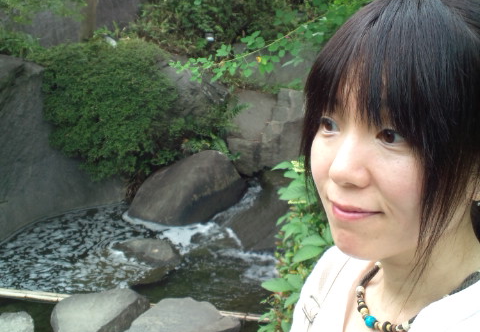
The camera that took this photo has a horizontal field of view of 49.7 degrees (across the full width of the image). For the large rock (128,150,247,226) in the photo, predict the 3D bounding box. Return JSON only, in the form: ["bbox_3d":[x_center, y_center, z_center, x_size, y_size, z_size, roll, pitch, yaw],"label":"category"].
[{"bbox_3d":[-0.500,0.144,5.168,1.060,0.600,0.720,-6,15,-21],"label":"large rock"}]

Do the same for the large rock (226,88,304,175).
[{"bbox_3d":[0.320,-0.397,5.724,0.950,0.900,0.650,0,14,0],"label":"large rock"}]

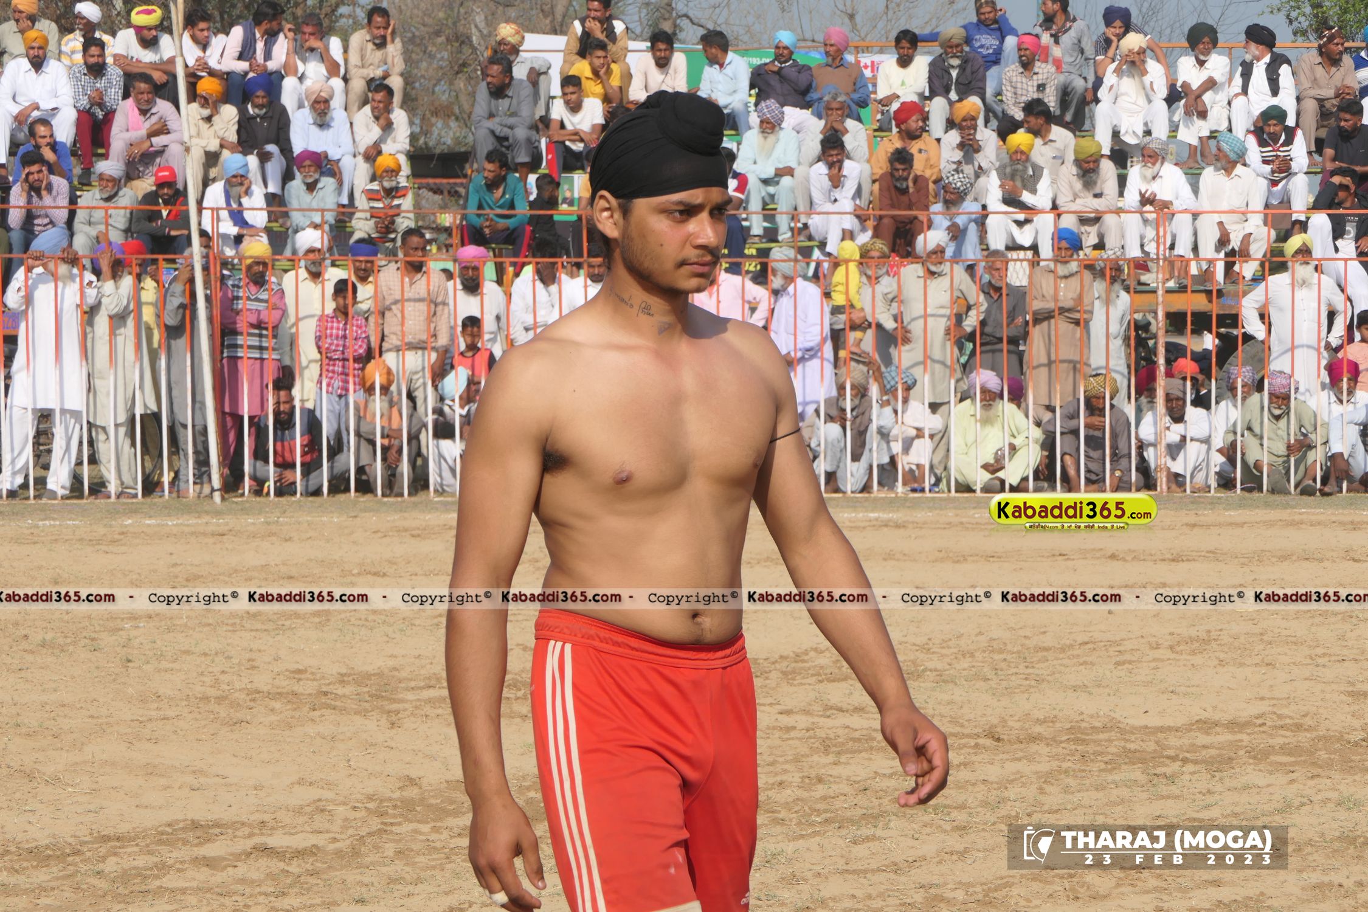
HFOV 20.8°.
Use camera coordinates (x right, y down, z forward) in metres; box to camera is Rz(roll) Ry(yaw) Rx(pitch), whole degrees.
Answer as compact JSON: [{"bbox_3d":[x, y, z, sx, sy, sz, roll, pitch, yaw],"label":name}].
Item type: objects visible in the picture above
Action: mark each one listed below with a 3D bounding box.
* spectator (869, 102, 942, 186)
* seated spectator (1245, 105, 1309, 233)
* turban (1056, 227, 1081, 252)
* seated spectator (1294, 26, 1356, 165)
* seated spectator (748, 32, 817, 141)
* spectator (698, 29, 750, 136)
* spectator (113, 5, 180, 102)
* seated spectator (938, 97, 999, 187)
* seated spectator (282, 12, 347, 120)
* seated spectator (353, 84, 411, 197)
[{"bbox_3d":[1.656,-2.119,27.800,0.540,1.078,0.750,-1,3,-14],"label":"spectator"},{"bbox_3d":[4.460,-2.118,28.000,0.474,1.053,0.780,0,3,-4],"label":"seated spectator"},{"bbox_3d":[2.597,-1.462,25.200,0.195,0.165,0.235,1,3,15],"label":"turban"},{"bbox_3d":[5.205,-2.909,30.200,0.500,1.153,0.750,-1,3,-14],"label":"seated spectator"},{"bbox_3d":[0.778,-2.794,29.000,0.549,1.041,0.780,-1,3,-10],"label":"seated spectator"},{"bbox_3d":[0.316,-2.883,30.200,0.500,1.153,0.750,1,3,19],"label":"spectator"},{"bbox_3d":[-4.190,-2.958,28.900,0.530,1.087,0.740,-1,3,-10],"label":"spectator"},{"bbox_3d":[2.153,-2.173,28.300,0.470,1.097,0.720,0,3,-3],"label":"seated spectator"},{"bbox_3d":[-2.872,-2.886,28.800,0.510,1.108,0.750,0,3,-2],"label":"seated spectator"},{"bbox_3d":[-2.420,-2.464,29.800,0.480,1.061,0.720,0,3,5],"label":"seated spectator"}]

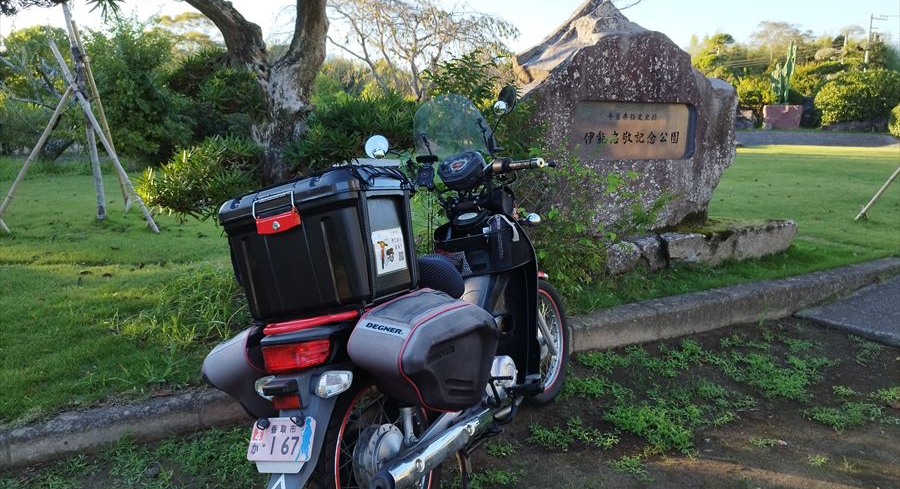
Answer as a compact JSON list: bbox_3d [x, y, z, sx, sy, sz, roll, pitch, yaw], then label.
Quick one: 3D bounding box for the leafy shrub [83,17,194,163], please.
[{"bbox_3d":[-6.989,-3.433,14.000,2.300,3.250,2.200,0,11,0],"label":"leafy shrub"}]

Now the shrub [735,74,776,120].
[{"bbox_3d":[14.348,-6.949,29.500,2.100,2.200,1.900,0,11,0],"label":"shrub"}]

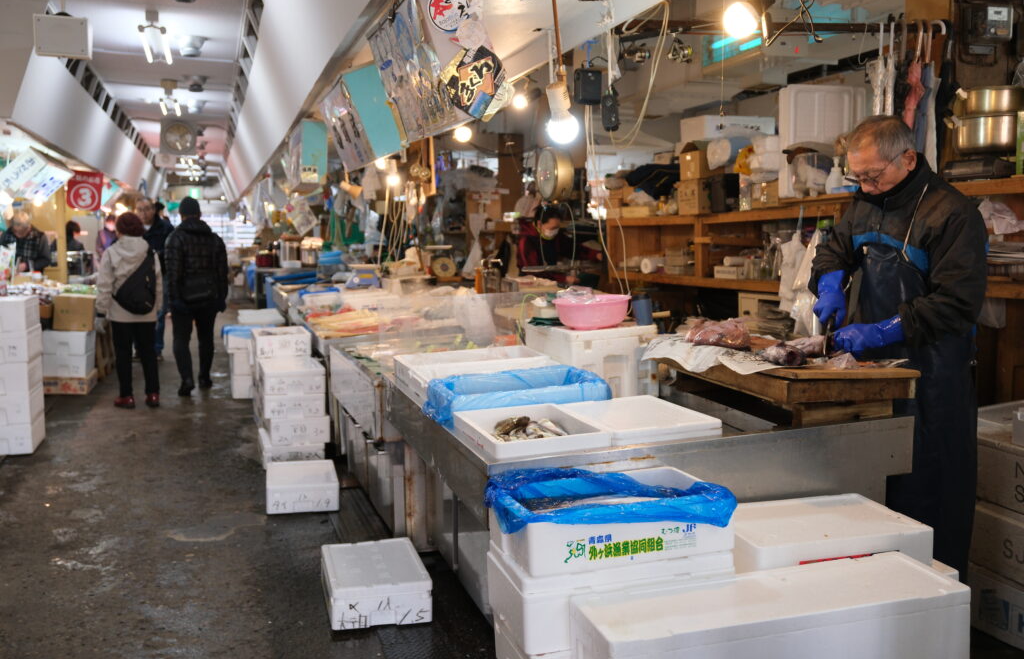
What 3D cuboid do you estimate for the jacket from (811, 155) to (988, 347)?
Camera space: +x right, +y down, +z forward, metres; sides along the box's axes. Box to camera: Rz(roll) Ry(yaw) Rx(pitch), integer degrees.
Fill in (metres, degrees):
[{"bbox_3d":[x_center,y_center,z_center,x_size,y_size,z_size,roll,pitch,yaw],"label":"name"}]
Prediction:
[{"bbox_3d":[1.173,-0.241,2.950,0.380,0.600,0.480,-3,7,-24],"label":"jacket"}]

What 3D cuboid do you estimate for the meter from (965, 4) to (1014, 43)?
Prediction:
[{"bbox_3d":[1.969,-1.259,3.980,0.140,0.145,0.095,-2,6,-17],"label":"meter"}]

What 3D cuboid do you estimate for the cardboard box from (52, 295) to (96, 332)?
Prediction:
[{"bbox_3d":[-3.894,-0.138,8.669,0.330,0.285,0.330,-1,6,-8],"label":"cardboard box"}]

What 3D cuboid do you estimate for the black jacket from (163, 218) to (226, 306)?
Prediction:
[{"bbox_3d":[-2.773,-0.589,8.500,0.520,0.800,0.330,-2,6,-17],"label":"black jacket"}]

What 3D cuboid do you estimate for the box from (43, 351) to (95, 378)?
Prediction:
[{"bbox_3d":[-4.194,0.320,9.161,0.390,0.200,0.440,-2,6,-11],"label":"box"}]

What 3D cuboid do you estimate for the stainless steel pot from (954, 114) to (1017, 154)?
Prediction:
[{"bbox_3d":[1.905,-0.780,3.880,0.245,0.155,0.245,-1,6,0],"label":"stainless steel pot"}]

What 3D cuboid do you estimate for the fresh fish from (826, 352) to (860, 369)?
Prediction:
[{"bbox_3d":[1.032,0.093,3.026,0.100,0.045,0.070,-3,6,-17],"label":"fresh fish"}]

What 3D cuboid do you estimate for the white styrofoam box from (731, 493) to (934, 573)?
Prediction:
[{"bbox_3d":[0.774,0.541,2.514,0.490,0.098,0.335,-2,7,-16],"label":"white styrofoam box"}]

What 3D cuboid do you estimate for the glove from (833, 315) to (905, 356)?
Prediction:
[{"bbox_3d":[1.113,0.019,3.020,0.215,0.098,0.092,-19,15,-32],"label":"glove"}]

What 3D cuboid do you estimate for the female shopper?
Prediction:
[{"bbox_3d":[-3.150,-0.160,7.950,0.500,1.570,0.360,-3,6,-25],"label":"female shopper"}]

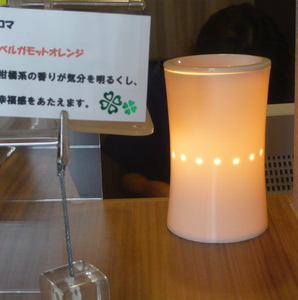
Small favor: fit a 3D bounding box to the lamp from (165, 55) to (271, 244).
[{"bbox_3d":[0.048,-0.003,0.510,0.073,0.117,0.073,-2,17,0],"label":"lamp"}]

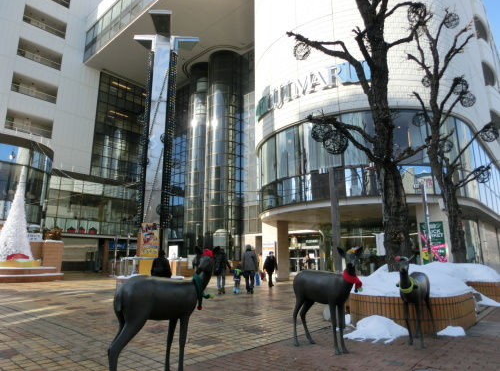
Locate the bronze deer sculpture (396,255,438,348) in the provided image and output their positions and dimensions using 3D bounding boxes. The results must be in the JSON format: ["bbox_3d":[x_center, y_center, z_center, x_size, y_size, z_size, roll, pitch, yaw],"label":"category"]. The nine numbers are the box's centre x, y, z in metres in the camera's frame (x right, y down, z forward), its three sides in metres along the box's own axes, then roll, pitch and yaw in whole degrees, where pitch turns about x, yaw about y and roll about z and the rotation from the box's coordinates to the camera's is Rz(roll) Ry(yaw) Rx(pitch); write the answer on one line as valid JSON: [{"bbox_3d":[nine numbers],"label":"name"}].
[{"bbox_3d":[2.701,1.823,5.616,0.400,1.350,1.120,-9,-16,36],"label":"bronze deer sculpture"}]

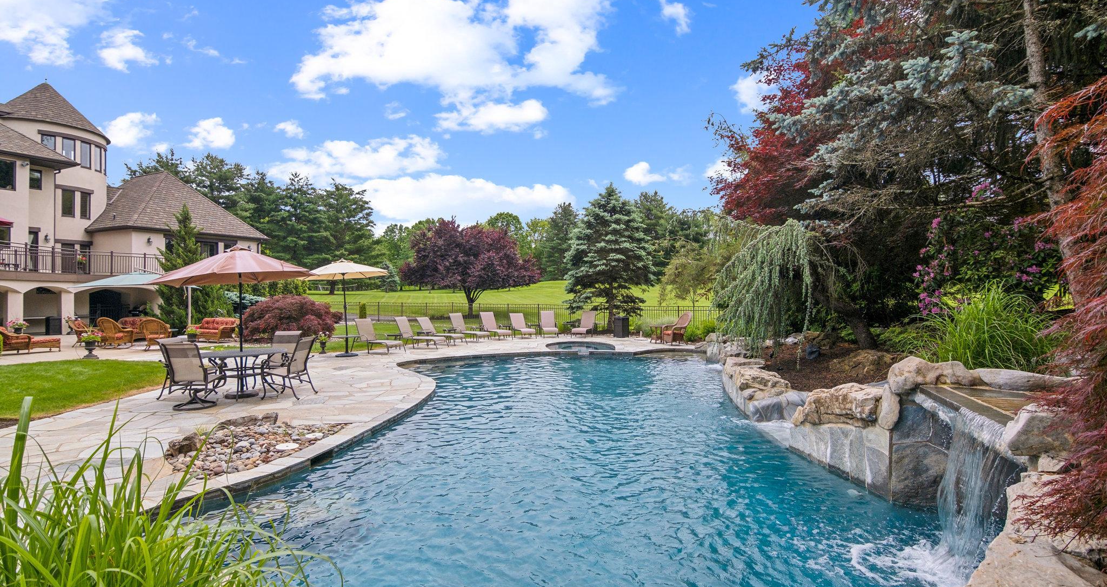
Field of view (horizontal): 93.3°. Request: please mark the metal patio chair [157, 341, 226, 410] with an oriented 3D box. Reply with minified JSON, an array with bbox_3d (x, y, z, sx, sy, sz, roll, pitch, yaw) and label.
[{"bbox_3d":[-5.430,1.231,7.932,0.640,0.990,0.710,0,0,-8],"label":"metal patio chair"}]

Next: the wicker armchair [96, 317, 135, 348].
[{"bbox_3d":[-14.050,1.258,16.748,0.760,1.000,0.860,0,0,5],"label":"wicker armchair"}]

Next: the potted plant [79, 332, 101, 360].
[{"bbox_3d":[-12.309,1.373,13.898,0.470,0.760,0.470,0,0,0],"label":"potted plant"}]

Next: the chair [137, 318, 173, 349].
[{"bbox_3d":[-12.270,1.263,16.152,0.700,0.980,0.800,0,0,-18],"label":"chair"}]

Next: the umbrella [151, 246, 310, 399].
[{"bbox_3d":[-5.383,0.465,8.999,2.500,2.560,2.500,0,0,0],"label":"umbrella"}]

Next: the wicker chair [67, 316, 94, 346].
[{"bbox_3d":[-15.500,1.277,17.302,0.800,0.960,0.700,0,0,-20],"label":"wicker chair"}]

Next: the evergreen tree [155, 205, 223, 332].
[{"bbox_3d":[-16.050,-1.049,23.009,2.700,5.650,2.700,0,0,0],"label":"evergreen tree"}]

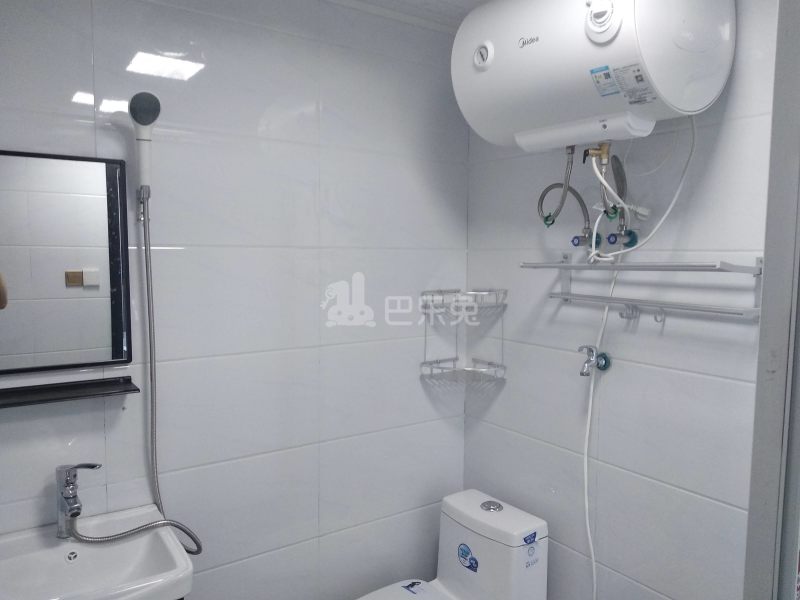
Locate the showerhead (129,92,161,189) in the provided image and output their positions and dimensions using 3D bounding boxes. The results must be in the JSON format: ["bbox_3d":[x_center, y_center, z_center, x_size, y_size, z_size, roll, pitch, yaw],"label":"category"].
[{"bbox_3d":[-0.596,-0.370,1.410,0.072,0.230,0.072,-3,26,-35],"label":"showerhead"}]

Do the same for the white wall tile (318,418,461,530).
[{"bbox_3d":[-0.010,0.577,2.041,0.591,0.300,0.010,-3,6,-35],"label":"white wall tile"}]

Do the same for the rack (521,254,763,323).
[{"bbox_3d":[0.573,-0.038,1.528,0.185,0.150,0.575,-3,6,-35],"label":"rack"}]

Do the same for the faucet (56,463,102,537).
[{"bbox_3d":[-0.726,0.472,1.367,0.090,0.175,0.130,-3,6,-35],"label":"faucet"}]

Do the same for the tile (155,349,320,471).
[{"bbox_3d":[-0.482,0.303,1.684,0.570,0.300,0.010,-3,6,-35],"label":"tile"}]

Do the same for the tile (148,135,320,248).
[{"bbox_3d":[-0.479,-0.297,1.630,0.580,0.300,0.010,-3,6,-35],"label":"tile"}]

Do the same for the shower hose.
[{"bbox_3d":[-0.637,0.182,1.424,0.295,0.905,0.170,-3,6,-35],"label":"shower hose"}]

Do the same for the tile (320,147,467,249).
[{"bbox_3d":[-0.001,-0.320,1.968,0.591,0.300,0.010,-3,6,-35],"label":"tile"}]

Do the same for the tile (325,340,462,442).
[{"bbox_3d":[-0.010,0.280,2.012,0.595,0.300,0.010,-3,6,-35],"label":"tile"}]

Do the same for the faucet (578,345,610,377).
[{"bbox_3d":[0.531,0.168,1.660,0.100,0.090,0.050,-3,6,-35],"label":"faucet"}]

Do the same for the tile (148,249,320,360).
[{"bbox_3d":[-0.481,0.002,1.654,0.580,0.300,0.010,-3,6,-35],"label":"tile"}]

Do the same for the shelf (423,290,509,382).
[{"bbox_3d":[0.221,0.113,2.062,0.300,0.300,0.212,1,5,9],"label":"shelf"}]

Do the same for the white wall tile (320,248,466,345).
[{"bbox_3d":[-0.005,-0.019,1.988,0.597,0.300,0.010,-3,6,-35],"label":"white wall tile"}]

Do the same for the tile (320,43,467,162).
[{"bbox_3d":[-0.001,-0.617,1.937,0.595,0.300,0.010,-3,6,-35],"label":"tile"}]

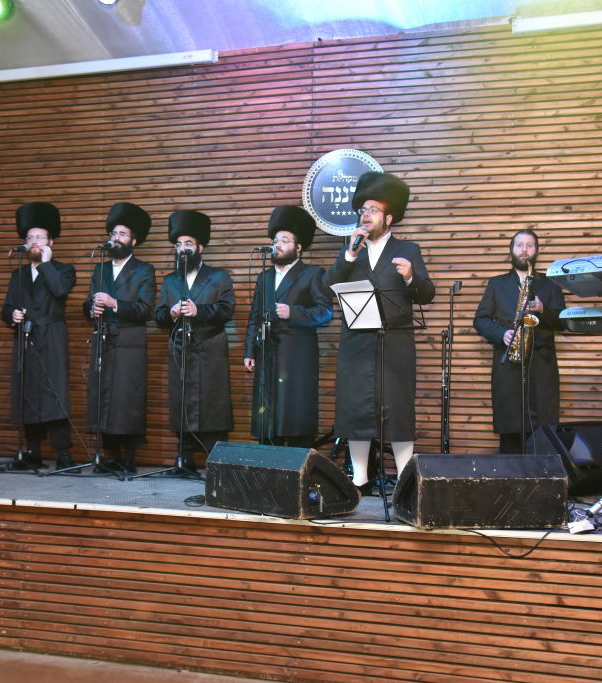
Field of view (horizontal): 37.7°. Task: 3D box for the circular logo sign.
[{"bbox_3d":[0.316,-1.041,6.184,0.610,0.610,0.040,0,-3,15],"label":"circular logo sign"}]

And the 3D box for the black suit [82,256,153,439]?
[{"bbox_3d":[-1.310,0.043,6.330,0.520,1.306,0.380,0,-3,13],"label":"black suit"}]

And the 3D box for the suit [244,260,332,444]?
[{"bbox_3d":[-0.095,0.129,5.924,0.560,1.370,0.380,0,-3,19],"label":"suit"}]

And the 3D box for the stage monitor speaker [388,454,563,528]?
[{"bbox_3d":[0.832,0.682,4.126,0.680,0.310,0.380,1,-3,-9],"label":"stage monitor speaker"}]

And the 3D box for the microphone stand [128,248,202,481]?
[{"bbox_3d":[-0.724,0.145,5.722,0.580,1.480,0.520,0,-3,20],"label":"microphone stand"}]

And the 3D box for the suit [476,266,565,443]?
[{"bbox_3d":[1.388,0.121,5.600,0.570,1.150,0.400,0,-3,12],"label":"suit"}]

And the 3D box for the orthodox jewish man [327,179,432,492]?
[{"bbox_3d":[0.478,-0.064,5.479,0.660,1.950,0.500,0,-3,18],"label":"orthodox jewish man"}]

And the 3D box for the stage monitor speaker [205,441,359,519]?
[{"bbox_3d":[-0.097,0.700,4.606,0.703,0.328,0.436,-2,-4,45],"label":"stage monitor speaker"}]

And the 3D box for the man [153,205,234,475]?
[{"bbox_3d":[-0.721,-0.009,6.090,0.550,1.820,0.450,1,-3,3],"label":"man"}]

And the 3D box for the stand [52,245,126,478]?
[{"bbox_3d":[-1.302,0.116,5.937,0.580,1.540,0.520,0,-3,20],"label":"stand"}]

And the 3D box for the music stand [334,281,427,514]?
[{"bbox_3d":[0.404,0.281,4.492,0.480,1.170,0.480,0,-3,14],"label":"music stand"}]

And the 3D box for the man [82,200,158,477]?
[{"bbox_3d":[-1.300,-0.034,6.407,0.530,1.920,0.430,0,-3,13],"label":"man"}]

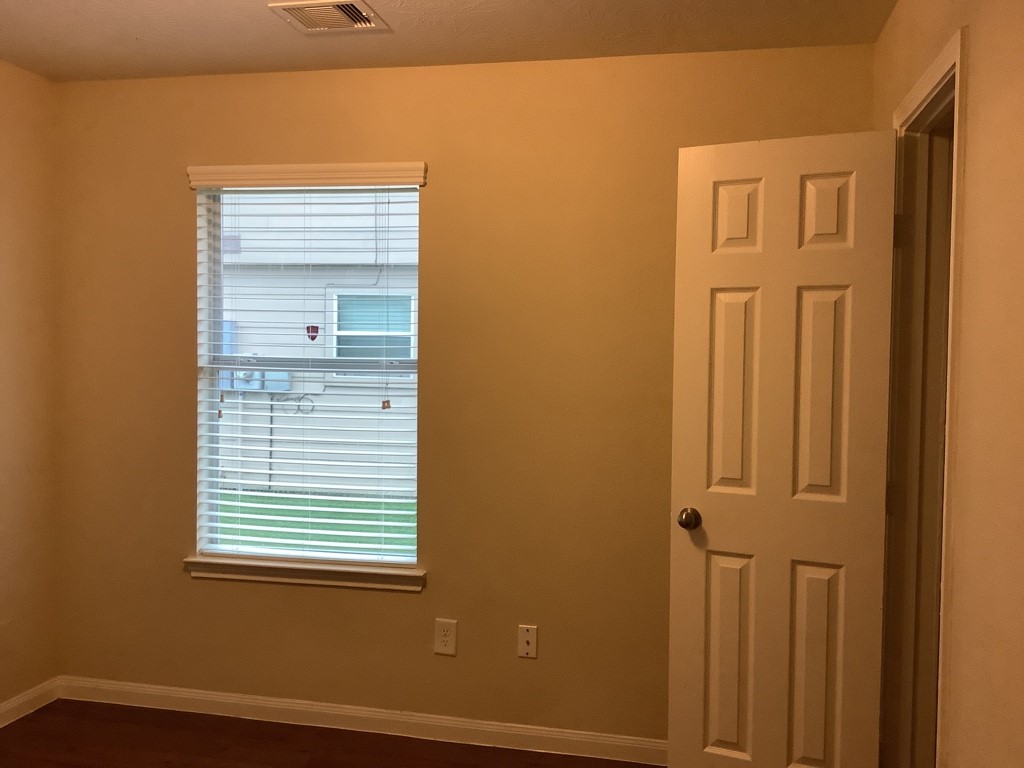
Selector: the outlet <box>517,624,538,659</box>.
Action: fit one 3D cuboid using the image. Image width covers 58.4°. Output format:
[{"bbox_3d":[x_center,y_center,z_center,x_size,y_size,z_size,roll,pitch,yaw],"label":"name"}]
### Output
[{"bbox_3d":[0.057,0.913,3.240,0.068,0.116,0.009,1,3,12],"label":"outlet"}]

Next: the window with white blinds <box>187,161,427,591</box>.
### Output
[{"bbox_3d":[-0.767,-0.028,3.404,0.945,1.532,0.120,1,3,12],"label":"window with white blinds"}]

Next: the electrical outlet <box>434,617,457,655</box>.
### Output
[{"bbox_3d":[-0.238,0.915,3.305,0.079,0.129,0.009,1,3,12],"label":"electrical outlet"}]

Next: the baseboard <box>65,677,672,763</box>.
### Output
[{"bbox_3d":[-0.453,1.246,3.362,2.785,0.091,0.018,1,3,12],"label":"baseboard"}]

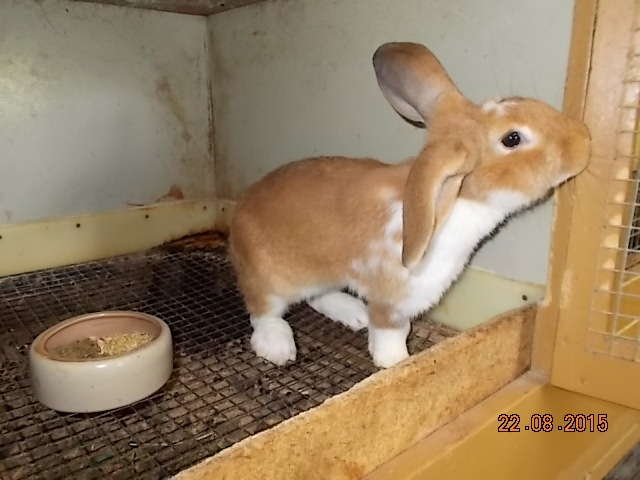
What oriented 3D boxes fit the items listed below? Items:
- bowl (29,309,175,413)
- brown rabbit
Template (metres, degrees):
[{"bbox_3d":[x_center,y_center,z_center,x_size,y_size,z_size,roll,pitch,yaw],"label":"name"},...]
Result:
[{"bbox_3d":[-0.197,0.108,0.508,0.120,0.048,0.120,0,15,0],"label":"bowl"},{"bbox_3d":[0.064,-0.030,0.528,0.338,0.307,0.132,6,16,21],"label":"brown rabbit"}]

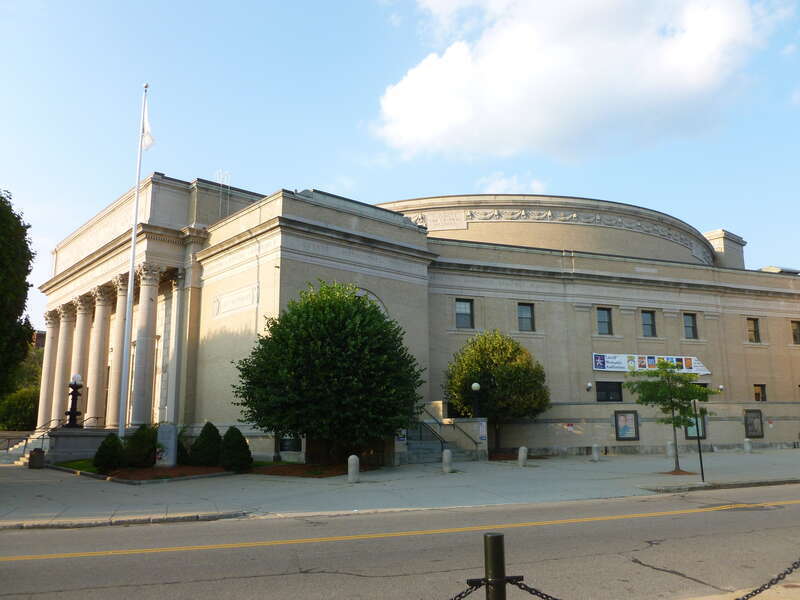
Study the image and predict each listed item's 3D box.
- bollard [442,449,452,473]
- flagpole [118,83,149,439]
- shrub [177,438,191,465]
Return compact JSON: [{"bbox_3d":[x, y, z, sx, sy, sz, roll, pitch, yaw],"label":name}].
[{"bbox_3d":[1.743,5.935,23.990,0.310,0.850,0.310,-1,-11,0],"label":"bollard"},{"bbox_3d":[-10.590,-1.408,25.787,0.260,15.800,0.260,-1,-11,0],"label":"flagpole"},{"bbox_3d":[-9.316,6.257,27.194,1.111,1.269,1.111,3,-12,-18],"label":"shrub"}]

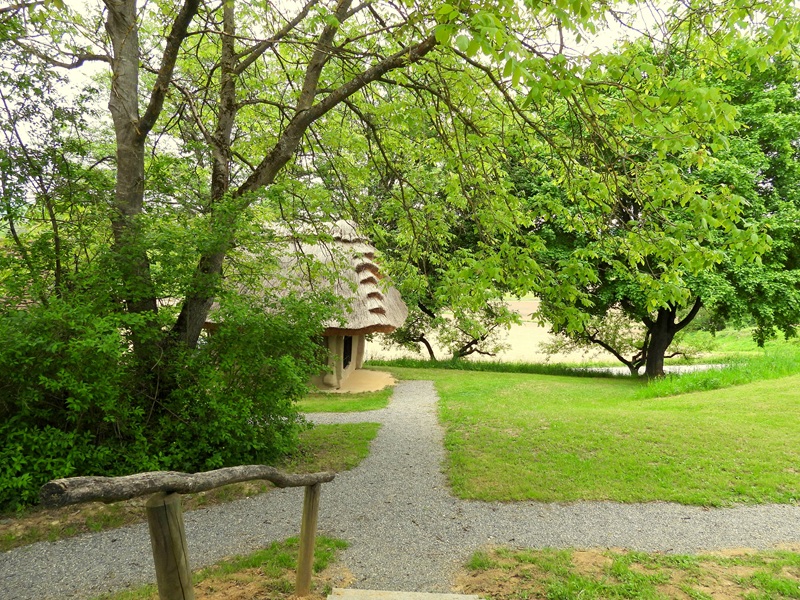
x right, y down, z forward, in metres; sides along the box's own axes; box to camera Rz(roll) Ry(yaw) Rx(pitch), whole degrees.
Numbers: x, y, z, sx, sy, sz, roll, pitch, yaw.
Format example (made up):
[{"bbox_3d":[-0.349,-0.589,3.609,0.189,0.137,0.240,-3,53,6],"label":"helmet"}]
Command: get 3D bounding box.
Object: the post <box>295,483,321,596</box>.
[{"bbox_3d":[-0.713,1.864,4.300,0.120,0.870,0.120,5,1,0],"label":"post"}]

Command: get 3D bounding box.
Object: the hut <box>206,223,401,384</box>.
[{"bbox_3d":[-2.870,-0.050,17.400,6.000,4.850,4.800,0,2,7],"label":"hut"}]

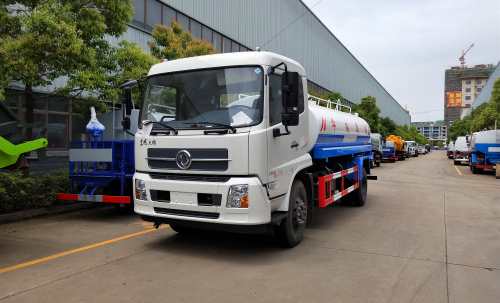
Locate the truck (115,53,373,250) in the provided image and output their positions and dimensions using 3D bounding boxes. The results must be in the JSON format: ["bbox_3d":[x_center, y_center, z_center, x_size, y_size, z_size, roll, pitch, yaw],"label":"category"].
[{"bbox_3d":[1.058,-0.049,8.506,2.600,3.020,8.300,1,1,28],"label":"truck"}]

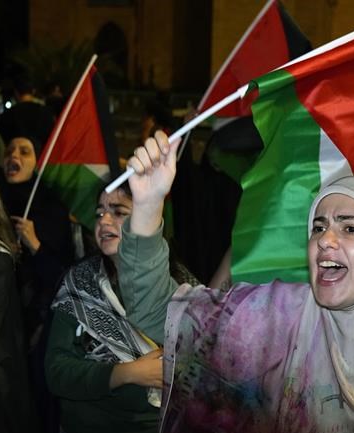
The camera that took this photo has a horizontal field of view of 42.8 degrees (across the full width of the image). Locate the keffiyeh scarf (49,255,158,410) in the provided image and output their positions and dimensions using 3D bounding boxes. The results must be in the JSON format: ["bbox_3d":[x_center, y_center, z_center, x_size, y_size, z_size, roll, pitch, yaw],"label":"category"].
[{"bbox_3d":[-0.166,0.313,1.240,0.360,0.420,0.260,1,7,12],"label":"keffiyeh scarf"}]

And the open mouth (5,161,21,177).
[{"bbox_3d":[-0.656,-0.192,1.800,0.058,0.060,0.030,3,-3,22],"label":"open mouth"}]

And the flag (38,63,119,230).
[{"bbox_3d":[-0.356,-0.257,1.680,0.330,0.640,0.200,1,7,6],"label":"flag"}]

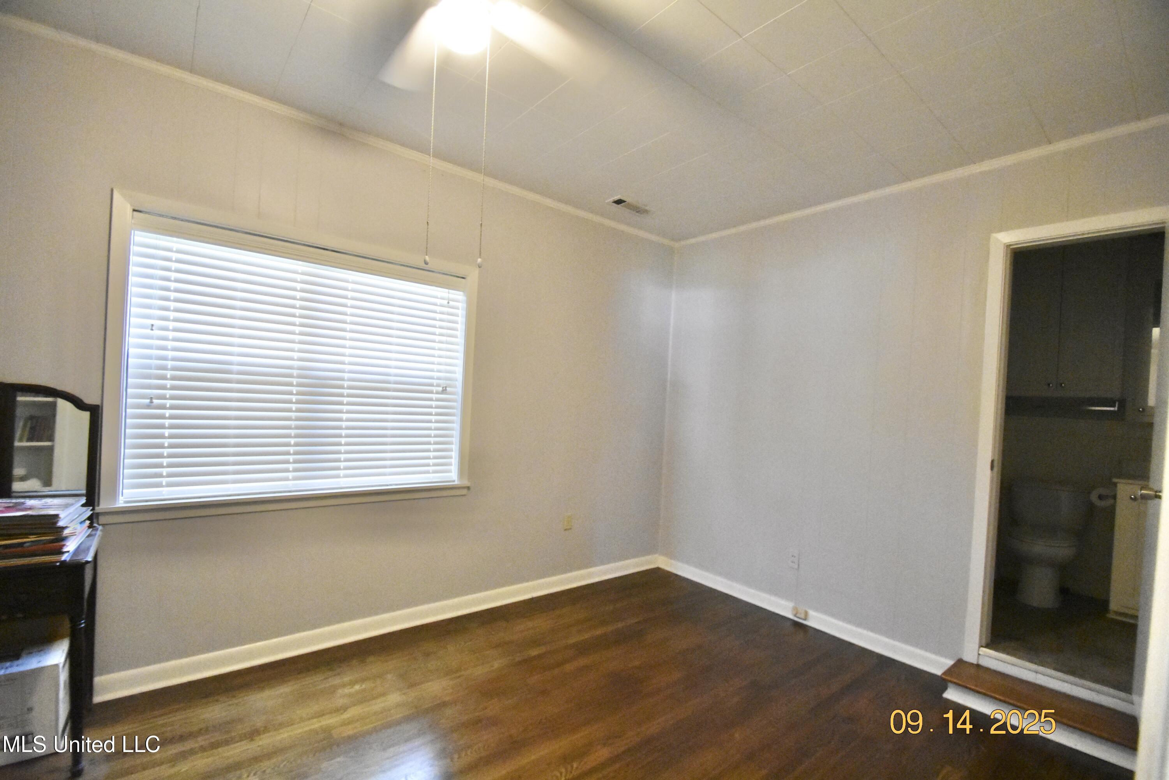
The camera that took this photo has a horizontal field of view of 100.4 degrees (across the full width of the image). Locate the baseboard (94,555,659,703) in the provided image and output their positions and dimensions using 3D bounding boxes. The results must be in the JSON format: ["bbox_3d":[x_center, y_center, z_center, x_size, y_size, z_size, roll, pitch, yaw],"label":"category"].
[{"bbox_3d":[-0.710,1.347,3.105,3.440,0.105,0.020,3,-1,-38],"label":"baseboard"}]

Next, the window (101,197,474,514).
[{"bbox_3d":[-1.375,-0.108,2.568,1.645,1.340,0.120,3,-1,-38],"label":"window"}]

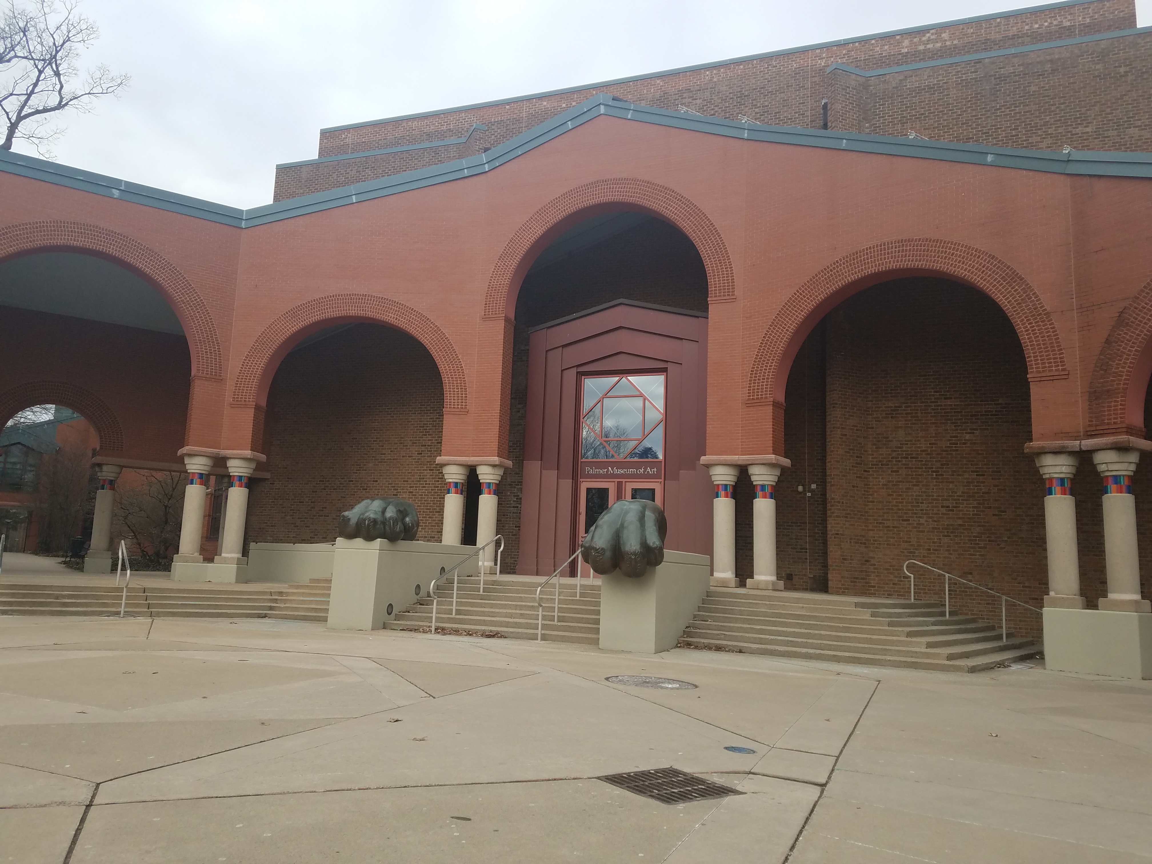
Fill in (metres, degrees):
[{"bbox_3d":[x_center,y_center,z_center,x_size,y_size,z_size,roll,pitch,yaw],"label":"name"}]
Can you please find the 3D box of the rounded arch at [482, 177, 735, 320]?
[{"bbox_3d":[0.814,-4.540,21.532,6.570,3.380,0.600,-1,-9,23],"label":"rounded arch"}]

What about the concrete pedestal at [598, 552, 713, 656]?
[{"bbox_3d":[1.581,3.079,16.150,0.948,1.655,3.944,-1,-9,21],"label":"concrete pedestal"}]

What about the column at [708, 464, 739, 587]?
[{"bbox_3d":[3.339,2.107,19.375,0.700,2.685,0.700,-1,-9,23],"label":"column"}]

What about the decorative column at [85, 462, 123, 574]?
[{"bbox_3d":[-13.492,2.473,24.713,0.720,3.061,0.720,8,-10,-34],"label":"decorative column"}]

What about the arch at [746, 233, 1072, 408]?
[{"bbox_3d":[6.482,-2.260,17.691,6.350,3.120,0.600,-4,-11,39],"label":"arch"}]

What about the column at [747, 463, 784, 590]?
[{"bbox_3d":[4.099,2.046,18.859,0.690,2.700,0.690,-4,-10,39],"label":"column"}]

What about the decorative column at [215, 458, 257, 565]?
[{"bbox_3d":[-8.771,2.033,22.359,0.700,2.685,0.700,2,-8,4],"label":"decorative column"}]

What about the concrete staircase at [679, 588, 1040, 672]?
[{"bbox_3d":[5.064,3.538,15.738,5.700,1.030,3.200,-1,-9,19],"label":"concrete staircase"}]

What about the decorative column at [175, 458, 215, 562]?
[{"bbox_3d":[-9.817,1.974,22.253,0.700,2.685,0.700,4,-8,-14],"label":"decorative column"}]

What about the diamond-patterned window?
[{"bbox_3d":[1.196,-0.373,22.321,2.288,2.223,0.120,-1,-9,23],"label":"diamond-patterned window"}]

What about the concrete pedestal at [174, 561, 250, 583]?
[{"bbox_3d":[-9.227,3.540,21.819,1.750,0.460,0.750,3,-8,-2],"label":"concrete pedestal"}]

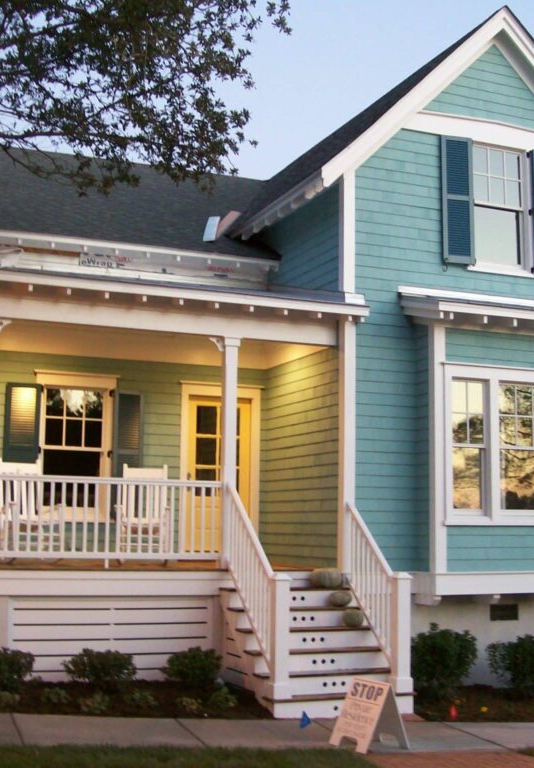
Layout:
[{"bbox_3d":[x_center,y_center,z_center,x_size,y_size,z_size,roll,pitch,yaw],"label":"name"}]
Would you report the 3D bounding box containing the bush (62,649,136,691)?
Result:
[{"bbox_3d":[-1.687,2.850,10.707,0.740,0.450,0.680,4,-8,-23],"label":"bush"}]

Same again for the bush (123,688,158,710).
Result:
[{"bbox_3d":[-1.203,2.961,10.071,0.330,0.200,0.300,4,-8,-23],"label":"bush"}]

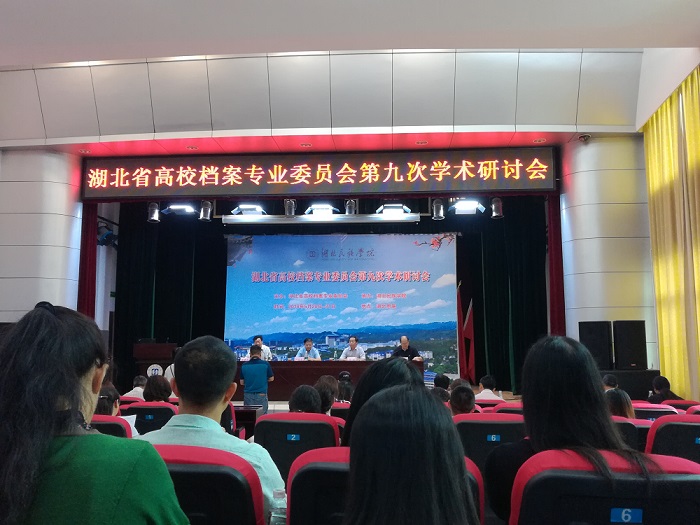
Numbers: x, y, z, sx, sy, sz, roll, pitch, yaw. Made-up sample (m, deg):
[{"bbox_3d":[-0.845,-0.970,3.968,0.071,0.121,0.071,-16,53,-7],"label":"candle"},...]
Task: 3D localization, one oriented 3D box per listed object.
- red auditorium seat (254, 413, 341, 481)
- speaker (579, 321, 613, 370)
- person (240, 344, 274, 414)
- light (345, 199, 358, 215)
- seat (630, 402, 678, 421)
[{"bbox_3d":[-0.276,1.369,3.177,0.560,1.000,0.660,0,-7,3],"label":"red auditorium seat"},{"bbox_3d":[3.752,1.272,8.032,0.470,0.730,0.450,-3,-9,23],"label":"speaker"},{"bbox_3d":[-1.323,2.019,7.499,0.480,1.680,0.340,0,-7,3],"label":"person"},{"bbox_3d":[0.027,-0.958,9.591,0.260,0.400,0.270,-1,-7,3],"label":"light"},{"bbox_3d":[2.619,1.742,4.790,0.560,0.970,0.640,0,-8,3],"label":"seat"}]

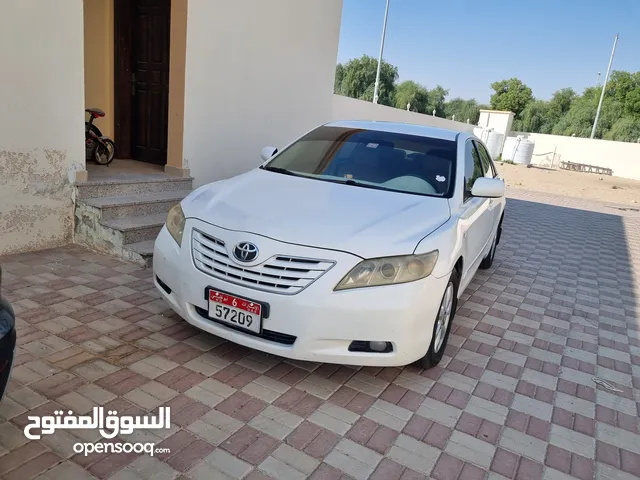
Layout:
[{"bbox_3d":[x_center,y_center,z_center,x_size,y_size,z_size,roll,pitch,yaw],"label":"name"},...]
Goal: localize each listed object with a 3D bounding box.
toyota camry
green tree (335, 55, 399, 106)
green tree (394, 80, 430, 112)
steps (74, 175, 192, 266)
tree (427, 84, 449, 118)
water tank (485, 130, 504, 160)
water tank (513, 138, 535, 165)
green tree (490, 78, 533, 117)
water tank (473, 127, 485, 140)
[{"bbox_3d":[0.673,-0.329,4.500,1.860,1.470,4.800,13,16,24],"label":"toyota camry"},{"bbox_3d":[4.178,-13.064,43.960,7.200,7.200,7.200,6,14,0],"label":"green tree"},{"bbox_3d":[8.827,-12.757,47.554,5.200,5.800,5.200,6,14,0],"label":"green tree"},{"bbox_3d":[-1.647,-0.272,5.048,1.080,0.600,1.420,14,16,28],"label":"steps"},{"bbox_3d":[11.755,-12.778,49.036,4.000,5.720,4.000,6,14,0],"label":"tree"},{"bbox_3d":[10.866,-5.867,29.846,1.180,1.750,1.180,6,14,0],"label":"water tank"},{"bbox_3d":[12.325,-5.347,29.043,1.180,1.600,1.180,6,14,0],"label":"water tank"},{"bbox_3d":[16.922,-11.219,43.532,5.400,6.520,5.400,6,14,0],"label":"green tree"},{"bbox_3d":[10.201,-6.197,30.551,1.150,1.650,1.150,6,14,0],"label":"water tank"}]

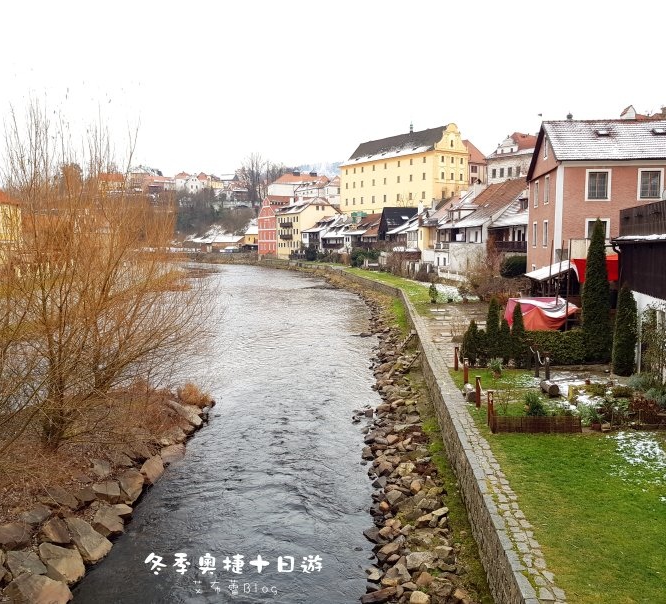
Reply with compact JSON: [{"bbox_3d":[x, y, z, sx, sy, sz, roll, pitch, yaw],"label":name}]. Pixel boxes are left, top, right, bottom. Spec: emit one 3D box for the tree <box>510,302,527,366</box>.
[{"bbox_3d":[7.759,1.338,25.187,0.659,2.648,0.659,2,6,17],"label":"tree"}]

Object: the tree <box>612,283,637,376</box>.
[{"bbox_3d":[11.134,1.056,23.142,0.947,3.608,0.947,3,6,26],"label":"tree"}]

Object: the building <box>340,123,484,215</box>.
[{"bbox_3d":[19.993,-37.884,179.486,13.802,23.472,40.549,-4,7,-37],"label":"building"}]

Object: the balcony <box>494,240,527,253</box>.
[{"bbox_3d":[18.539,-5.498,60.488,1.300,1.074,9.000,0,6,-4],"label":"balcony"}]

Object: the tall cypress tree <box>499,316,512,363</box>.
[{"bbox_3d":[7.216,1.650,25.217,0.536,2.022,0.536,2,6,16],"label":"tall cypress tree"}]

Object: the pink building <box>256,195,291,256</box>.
[{"bbox_3d":[-14.460,-22.903,185.104,12.500,18.868,12.000,-4,7,-33],"label":"pink building"}]

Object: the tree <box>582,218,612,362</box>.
[{"bbox_3d":[11.050,-0.422,25.226,1.247,6.145,1.247,2,6,24],"label":"tree"}]

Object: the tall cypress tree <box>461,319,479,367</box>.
[{"bbox_3d":[5.705,1.709,25.016,0.776,1.944,0.776,1,6,13],"label":"tall cypress tree"}]

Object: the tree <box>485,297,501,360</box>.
[{"bbox_3d":[6.693,1.235,25.177,0.659,2.856,0.659,1,6,15],"label":"tree"}]

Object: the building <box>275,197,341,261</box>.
[{"bbox_3d":[-6.765,-20.619,171.936,13.000,16.878,16.000,-3,6,-28],"label":"building"}]

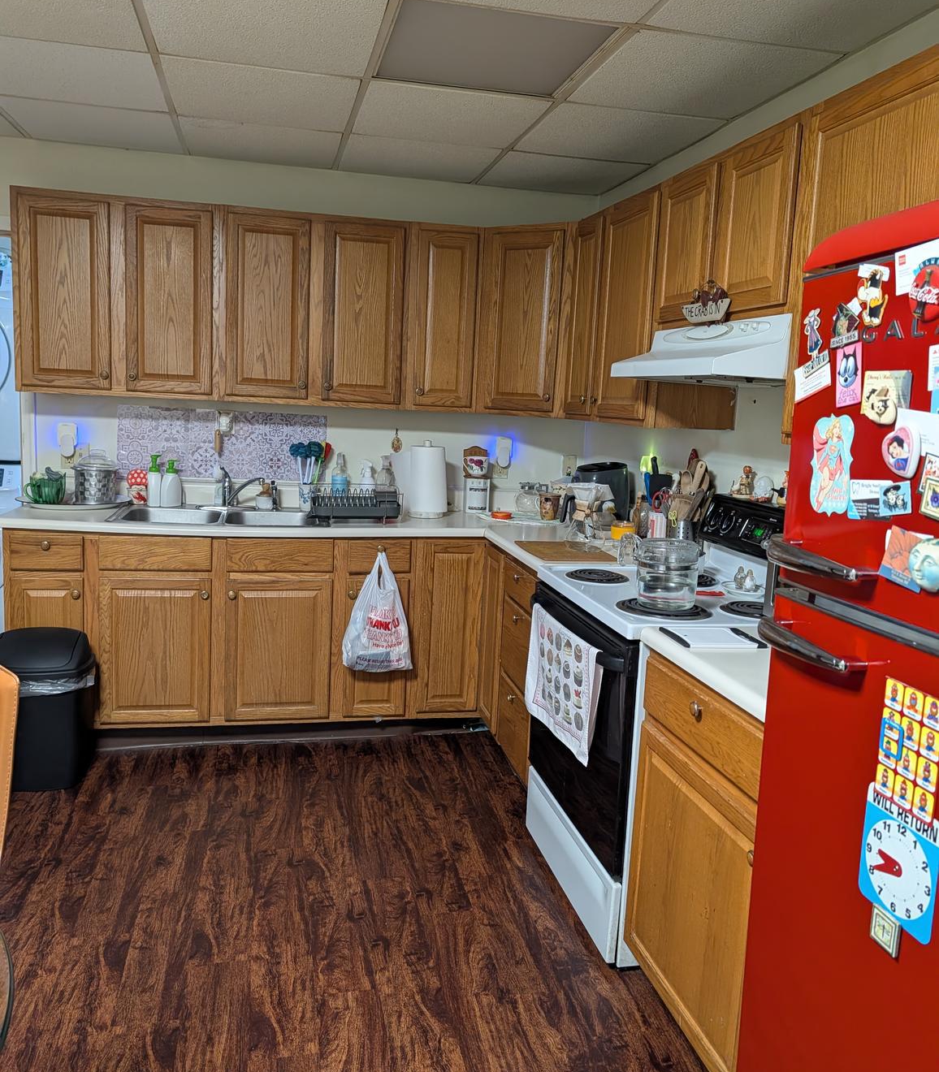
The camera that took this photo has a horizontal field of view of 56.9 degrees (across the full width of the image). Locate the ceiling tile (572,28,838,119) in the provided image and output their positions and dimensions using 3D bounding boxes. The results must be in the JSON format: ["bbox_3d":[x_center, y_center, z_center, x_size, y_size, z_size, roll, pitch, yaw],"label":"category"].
[{"bbox_3d":[0.647,-1.343,2.545,0.593,0.020,0.600,0,10,-13],"label":"ceiling tile"}]

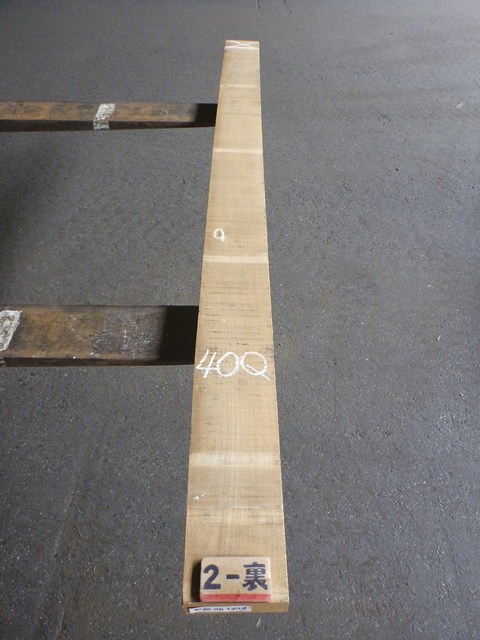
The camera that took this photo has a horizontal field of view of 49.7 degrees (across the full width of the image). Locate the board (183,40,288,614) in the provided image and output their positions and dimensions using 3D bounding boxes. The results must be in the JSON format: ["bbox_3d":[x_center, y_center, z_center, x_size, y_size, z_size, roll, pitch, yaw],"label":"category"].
[{"bbox_3d":[0.001,-0.347,1.313,0.133,0.038,1.946,1,46,0],"label":"board"}]

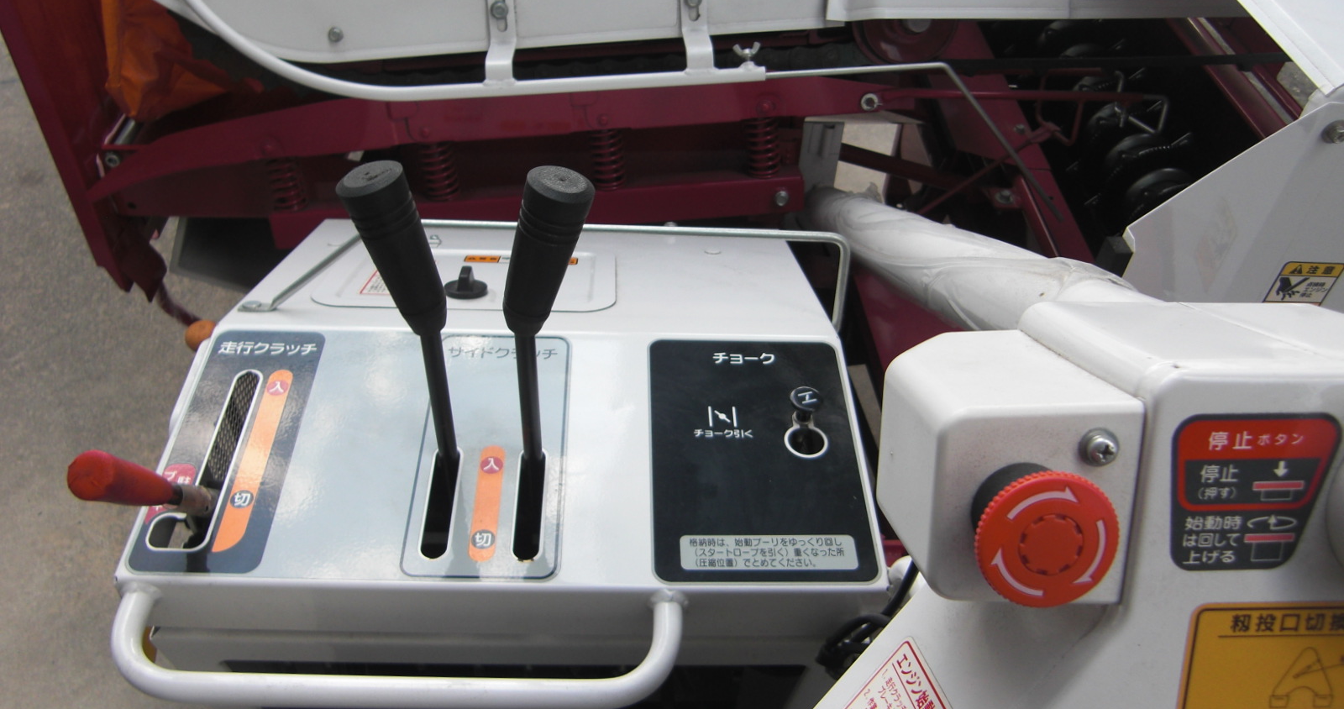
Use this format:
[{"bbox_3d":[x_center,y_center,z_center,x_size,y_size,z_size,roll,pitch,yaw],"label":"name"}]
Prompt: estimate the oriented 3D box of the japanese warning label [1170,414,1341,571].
[{"bbox_3d":[0.167,0.039,0.311,0.048,0.048,0.002,0,14,-1],"label":"japanese warning label"}]

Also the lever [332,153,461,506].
[{"bbox_3d":[-0.125,-0.006,0.542,0.034,0.197,0.030,-3,41,2],"label":"lever"}]

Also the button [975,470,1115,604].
[{"bbox_3d":[0.105,0.050,0.315,0.040,0.040,0.027,0,14,-3],"label":"button"}]

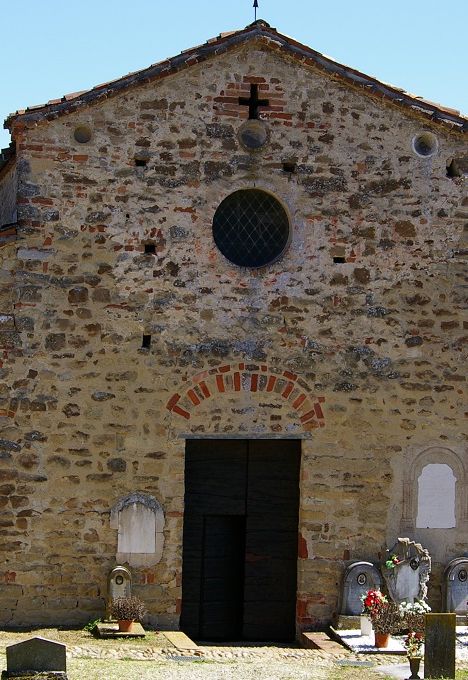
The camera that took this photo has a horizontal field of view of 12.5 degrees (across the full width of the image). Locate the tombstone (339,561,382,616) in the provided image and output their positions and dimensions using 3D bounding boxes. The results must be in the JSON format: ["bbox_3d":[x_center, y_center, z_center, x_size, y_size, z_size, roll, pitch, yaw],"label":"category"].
[{"bbox_3d":[1.791,3.512,30.050,0.560,0.770,0.260,0,0,-10],"label":"tombstone"}]

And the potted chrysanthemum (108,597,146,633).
[{"bbox_3d":[-1.440,3.711,28.800,0.500,0.490,0.490,0,0,-10],"label":"potted chrysanthemum"}]

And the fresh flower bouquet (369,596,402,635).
[{"bbox_3d":[2.187,3.983,30.750,0.491,0.535,0.451,0,1,-10],"label":"fresh flower bouquet"}]

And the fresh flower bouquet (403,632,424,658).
[{"bbox_3d":[2.182,3.714,25.900,0.270,0.320,0.250,0,0,-10],"label":"fresh flower bouquet"}]

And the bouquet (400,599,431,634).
[{"bbox_3d":[2.665,4.056,31.200,0.454,0.513,0.418,0,1,-10],"label":"bouquet"}]

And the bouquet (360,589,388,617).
[{"bbox_3d":[1.912,3.573,29.000,0.370,0.380,0.340,0,0,-10],"label":"bouquet"}]

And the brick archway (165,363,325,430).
[{"bbox_3d":[0.161,0.840,31.864,2.391,1.003,0.200,0,1,-10],"label":"brick archway"}]

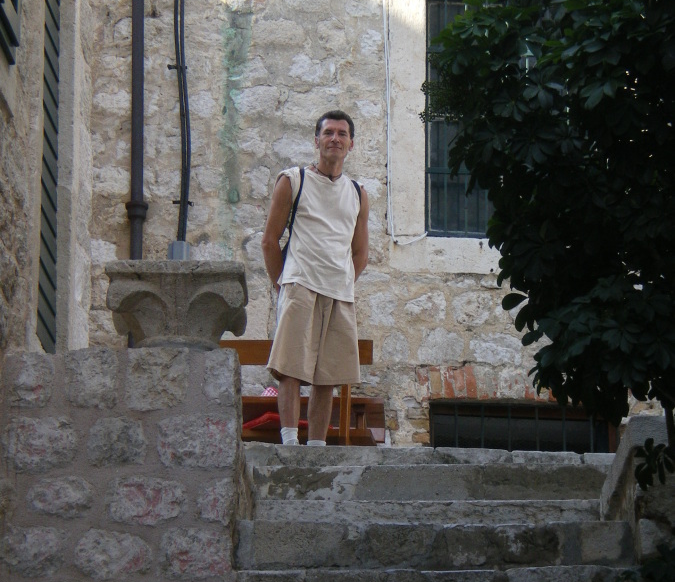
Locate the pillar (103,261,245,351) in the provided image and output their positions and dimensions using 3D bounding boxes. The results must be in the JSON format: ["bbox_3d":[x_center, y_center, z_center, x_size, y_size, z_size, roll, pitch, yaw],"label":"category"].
[{"bbox_3d":[-0.694,0.118,12.300,0.600,0.400,0.590,1,-13,-2],"label":"pillar"}]

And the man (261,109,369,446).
[{"bbox_3d":[-0.112,-0.012,13.650,0.500,1.770,0.380,3,-13,-14],"label":"man"}]

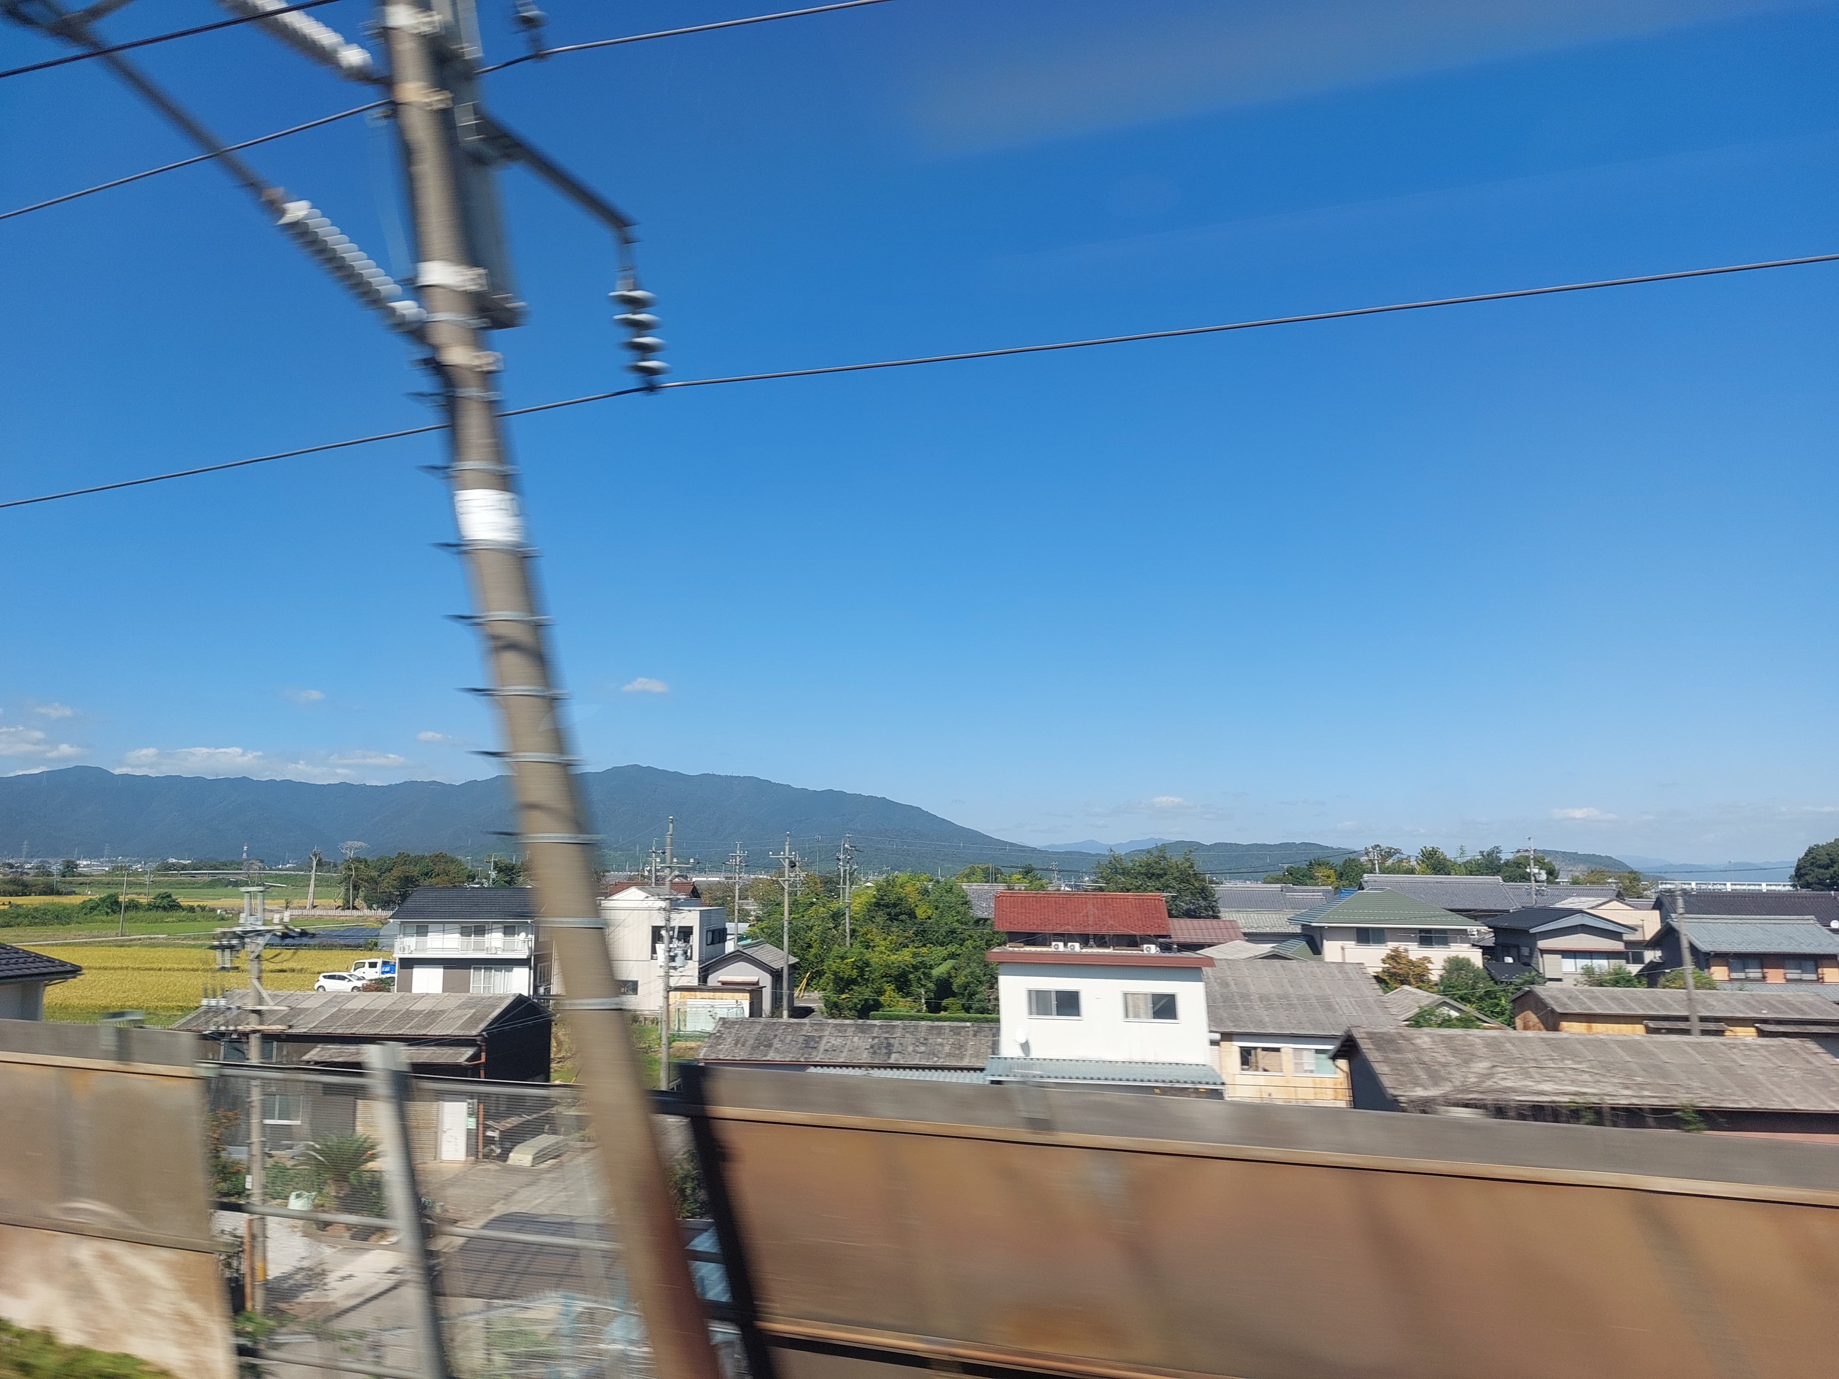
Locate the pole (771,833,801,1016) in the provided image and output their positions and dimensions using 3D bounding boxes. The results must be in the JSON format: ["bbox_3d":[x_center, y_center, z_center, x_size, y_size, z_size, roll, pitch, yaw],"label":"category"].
[{"bbox_3d":[-8.488,15.104,81.000,1.700,11.800,0.600,0,-8,6],"label":"pole"}]

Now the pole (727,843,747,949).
[{"bbox_3d":[-15.312,18.863,107.000,1.400,11.600,0.800,0,-8,6],"label":"pole"}]

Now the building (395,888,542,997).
[{"bbox_3d":[-31.393,18.186,91.200,10.000,8.000,8.600,1,-8,-3],"label":"building"}]

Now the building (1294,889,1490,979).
[{"bbox_3d":[32.704,18.676,90.000,11.400,8.400,9.800,0,-8,8],"label":"building"}]

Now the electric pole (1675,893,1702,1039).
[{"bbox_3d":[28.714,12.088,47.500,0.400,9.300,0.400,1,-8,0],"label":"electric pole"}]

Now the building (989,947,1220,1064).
[{"bbox_3d":[6.221,12.291,43.300,7.400,6.700,5.000,-1,-8,10],"label":"building"}]

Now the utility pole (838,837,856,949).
[{"bbox_3d":[-5.187,16.778,93.000,1.100,12.000,0.700,0,-8,6],"label":"utility pole"}]

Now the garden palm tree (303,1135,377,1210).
[{"bbox_3d":[-15.491,12.958,34.200,2.050,2.050,2.000,1,-8,0],"label":"garden palm tree"}]

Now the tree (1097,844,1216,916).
[{"bbox_3d":[19.647,18.989,106.000,10.400,12.000,10.000,1,-8,0],"label":"tree"}]

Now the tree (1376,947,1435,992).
[{"bbox_3d":[29.368,18.070,77.000,3.500,5.000,3.400,1,-8,0],"label":"tree"}]

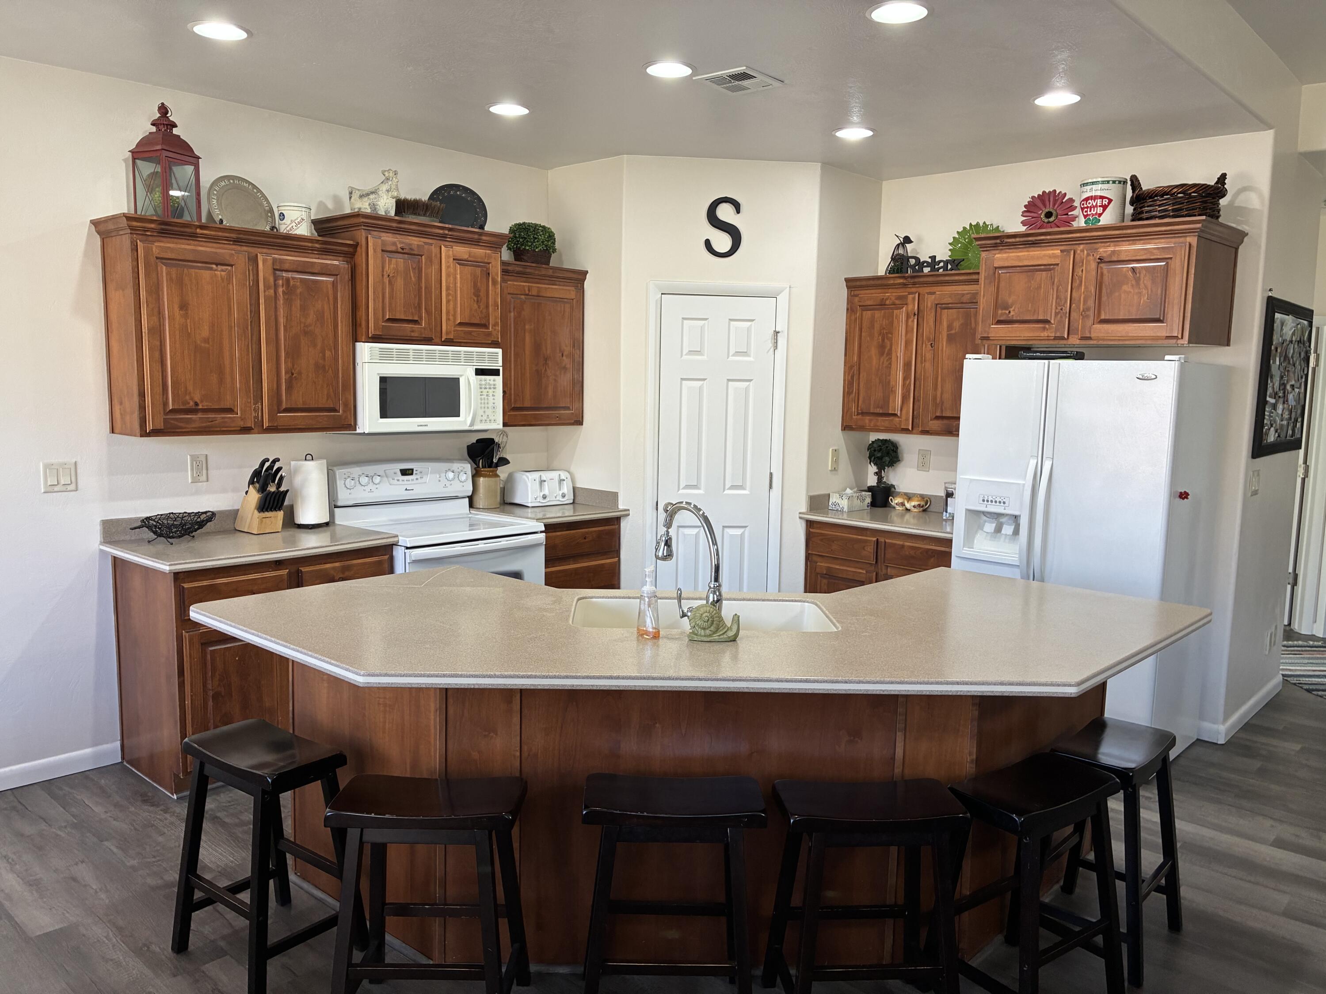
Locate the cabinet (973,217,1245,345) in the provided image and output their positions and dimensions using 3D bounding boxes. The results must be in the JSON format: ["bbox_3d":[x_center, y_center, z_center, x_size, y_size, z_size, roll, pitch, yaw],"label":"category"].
[{"bbox_3d":[1.986,-0.927,4.485,0.976,0.487,0.663,7,9,42],"label":"cabinet"}]

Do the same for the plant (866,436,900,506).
[{"bbox_3d":[1.248,-0.135,5.625,0.185,0.395,0.185,7,9,42],"label":"plant"}]

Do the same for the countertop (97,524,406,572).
[{"bbox_3d":[-1.695,0.197,4.136,0.660,0.038,0.948,8,9,42],"label":"countertop"}]

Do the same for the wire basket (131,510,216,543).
[{"bbox_3d":[-1.999,0.130,4.079,0.210,0.100,0.335,7,9,42],"label":"wire basket"}]

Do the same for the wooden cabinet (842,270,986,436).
[{"bbox_3d":[1.430,-0.746,5.265,0.917,0.825,0.342,8,9,42],"label":"wooden cabinet"}]

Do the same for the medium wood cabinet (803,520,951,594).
[{"bbox_3d":[1.299,0.583,5.319,0.909,0.894,0.636,8,9,42],"label":"medium wood cabinet"}]

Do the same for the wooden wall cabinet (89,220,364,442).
[{"bbox_3d":[-1.782,-0.680,4.152,0.342,0.825,0.950,8,9,42],"label":"wooden wall cabinet"}]

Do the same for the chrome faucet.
[{"bbox_3d":[0.063,0.192,2.799,0.115,0.350,0.275,-4,8,-37],"label":"chrome faucet"}]

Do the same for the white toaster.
[{"bbox_3d":[-0.677,-0.059,5.482,0.285,0.185,0.245,-5,9,-41],"label":"white toaster"}]

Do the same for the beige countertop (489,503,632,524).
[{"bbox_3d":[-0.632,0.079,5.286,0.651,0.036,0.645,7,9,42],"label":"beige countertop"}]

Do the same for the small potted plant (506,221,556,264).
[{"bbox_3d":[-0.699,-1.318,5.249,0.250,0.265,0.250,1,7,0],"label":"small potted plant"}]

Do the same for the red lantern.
[{"bbox_3d":[-1.946,-1.283,3.902,0.180,0.505,0.180,4,7,22],"label":"red lantern"}]

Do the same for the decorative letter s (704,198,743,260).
[{"bbox_3d":[0.316,-1.403,5.178,0.197,0.312,0.022,1,7,-2],"label":"decorative letter s"}]

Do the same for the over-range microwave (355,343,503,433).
[{"bbox_3d":[-1.192,-0.518,4.768,0.412,0.394,0.761,7,9,42],"label":"over-range microwave"}]

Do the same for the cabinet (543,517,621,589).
[{"bbox_3d":[-0.661,0.541,5.328,0.636,0.894,0.617,8,9,42],"label":"cabinet"}]

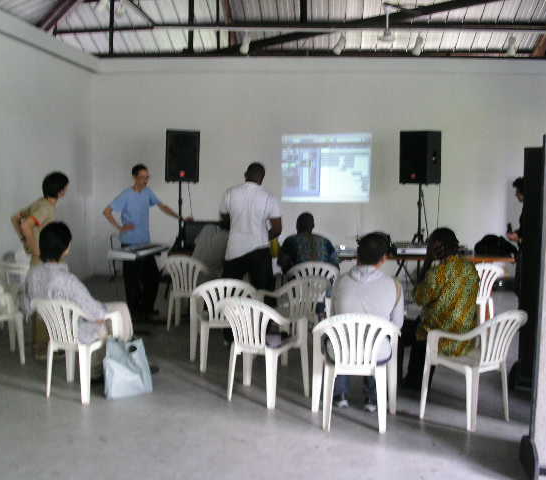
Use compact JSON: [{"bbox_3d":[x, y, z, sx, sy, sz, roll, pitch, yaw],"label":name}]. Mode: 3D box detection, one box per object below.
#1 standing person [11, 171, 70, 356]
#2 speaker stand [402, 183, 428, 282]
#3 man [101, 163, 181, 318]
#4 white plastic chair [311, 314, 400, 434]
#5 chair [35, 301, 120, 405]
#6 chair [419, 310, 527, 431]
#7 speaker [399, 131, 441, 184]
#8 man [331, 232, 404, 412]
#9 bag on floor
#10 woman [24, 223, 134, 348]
[{"bbox_3d":[-2.078,0.215,6.292,0.420,1.660,0.500,-3,6,-32],"label":"standing person"},{"bbox_3d":[1.924,0.016,9.237,0.920,1.550,0.850,0,5,0],"label":"speaker stand"},{"bbox_3d":[-1.410,0.057,7.691,0.870,1.750,0.480,-2,6,-25],"label":"man"},{"bbox_3d":[0.530,0.822,4.540,0.570,0.765,0.530,1,5,7],"label":"white plastic chair"},{"bbox_3d":[-1.457,0.774,5.190,0.570,0.800,0.540,2,6,24],"label":"chair"},{"bbox_3d":[1.373,0.825,4.697,0.570,0.800,0.540,-4,7,-35],"label":"chair"},{"bbox_3d":[1.883,-1.046,8.941,0.380,0.655,0.420,-5,7,-43],"label":"speaker"},{"bbox_3d":[0.614,0.579,4.787,0.520,1.270,0.740,1,5,5],"label":"man"},{"bbox_3d":[-1.081,0.950,5.345,0.340,0.420,0.180,-2,6,-25],"label":"bag on floor"},{"bbox_3d":[-1.381,0.504,5.433,0.600,1.290,0.920,3,6,26],"label":"woman"}]

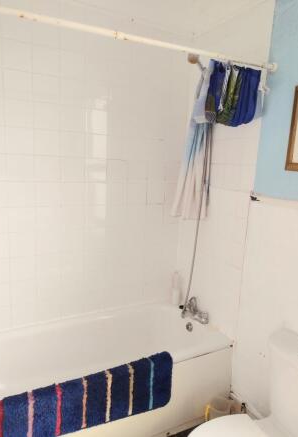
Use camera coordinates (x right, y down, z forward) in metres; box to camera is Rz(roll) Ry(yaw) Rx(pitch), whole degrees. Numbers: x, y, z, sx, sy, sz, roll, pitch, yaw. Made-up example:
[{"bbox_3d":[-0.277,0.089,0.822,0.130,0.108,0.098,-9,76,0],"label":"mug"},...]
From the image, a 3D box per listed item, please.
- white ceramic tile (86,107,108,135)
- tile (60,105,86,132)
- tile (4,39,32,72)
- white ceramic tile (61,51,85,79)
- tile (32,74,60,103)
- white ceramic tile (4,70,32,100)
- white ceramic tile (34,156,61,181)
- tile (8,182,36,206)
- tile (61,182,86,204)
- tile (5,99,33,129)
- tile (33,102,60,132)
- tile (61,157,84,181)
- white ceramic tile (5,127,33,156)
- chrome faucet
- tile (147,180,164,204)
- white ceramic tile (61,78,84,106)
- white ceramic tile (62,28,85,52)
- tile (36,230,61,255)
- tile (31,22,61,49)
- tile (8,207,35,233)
[{"bbox_3d":[-0.332,-0.614,2.145,0.150,0.150,0.010,-3,11,-29],"label":"white ceramic tile"},{"bbox_3d":[-0.465,-0.606,2.071,0.150,0.150,0.010,-3,11,-29],"label":"tile"},{"bbox_3d":[-0.713,-0.886,1.860,0.149,0.149,0.010,-3,11,-29],"label":"tile"},{"bbox_3d":[-0.448,-0.903,2.014,0.150,0.150,0.010,-3,12,-29],"label":"white ceramic tile"},{"bbox_3d":[-0.587,-0.744,1.959,0.149,0.149,0.010,-3,11,-29],"label":"tile"},{"bbox_3d":[-0.719,-0.737,1.885,0.149,0.149,0.010,-3,11,-29],"label":"white ceramic tile"},{"bbox_3d":[-0.606,-0.298,2.037,0.149,0.149,0.010,-3,11,-29],"label":"white ceramic tile"},{"bbox_3d":[-0.744,-0.142,1.989,0.149,0.149,0.010,-3,11,-29],"label":"tile"},{"bbox_3d":[-0.483,-0.156,2.151,0.150,0.150,0.010,-3,12,-29],"label":"tile"},{"bbox_3d":[-0.727,-0.589,1.920,0.150,0.150,0.010,-3,12,-29],"label":"tile"},{"bbox_3d":[-0.594,-0.596,1.985,0.149,0.149,0.010,-3,11,-29],"label":"tile"},{"bbox_3d":[-0.476,-0.308,2.122,0.150,0.150,0.010,-3,11,-29],"label":"tile"},{"bbox_3d":[-0.731,-0.440,1.937,0.149,0.149,0.010,-3,11,-29],"label":"white ceramic tile"},{"bbox_3d":[0.295,0.633,2.365,0.140,0.145,0.225,-3,12,-29],"label":"chrome faucet"},{"bbox_3d":[0.046,-0.185,2.443,0.150,0.150,0.010,-3,11,-29],"label":"tile"},{"bbox_3d":[-0.455,-0.753,2.041,0.150,0.150,0.010,-3,12,-29],"label":"white ceramic tile"},{"bbox_3d":[-0.441,-1.052,1.986,0.150,0.150,0.010,-3,12,-29],"label":"white ceramic tile"},{"bbox_3d":[-0.630,0.150,2.131,0.150,0.150,0.010,-3,12,-29],"label":"tile"},{"bbox_3d":[-0.579,-1.039,1.923,0.150,0.150,0.010,-3,11,-29],"label":"tile"},{"bbox_3d":[-0.750,0.006,2.014,0.149,0.149,0.010,-3,11,-29],"label":"tile"}]

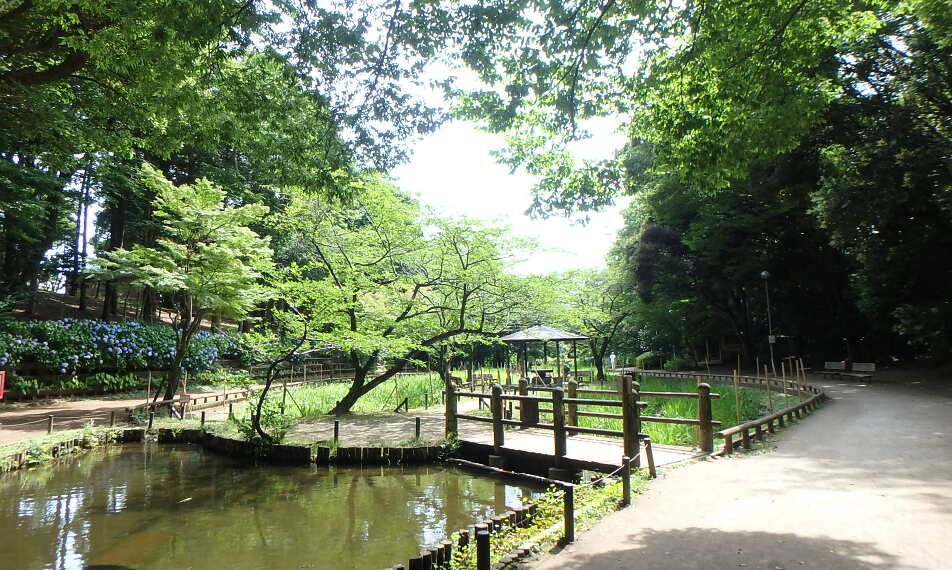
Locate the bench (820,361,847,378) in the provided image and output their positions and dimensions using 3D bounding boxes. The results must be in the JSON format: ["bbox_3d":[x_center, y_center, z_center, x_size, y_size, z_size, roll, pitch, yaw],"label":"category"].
[{"bbox_3d":[16.761,4.021,27.000,0.650,0.800,1.700,1,-7,-18],"label":"bench"}]

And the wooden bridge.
[{"bbox_3d":[1.579,2.220,9.936,2.100,1.150,4.350,5,-9,-40],"label":"wooden bridge"}]

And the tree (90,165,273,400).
[{"bbox_3d":[-11.219,-0.095,22.000,6.400,8.700,6.000,1,-7,-19],"label":"tree"}]

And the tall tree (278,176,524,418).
[{"bbox_3d":[-2.141,0.302,16.600,6.900,6.500,5.800,0,-7,-6],"label":"tall tree"}]

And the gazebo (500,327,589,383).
[{"bbox_3d":[3.731,3.731,31.000,3.600,3.000,3.600,-6,-9,37],"label":"gazebo"}]

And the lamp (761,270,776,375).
[{"bbox_3d":[15.728,2.067,31.000,0.450,5.500,0.450,-5,-8,30],"label":"lamp"}]

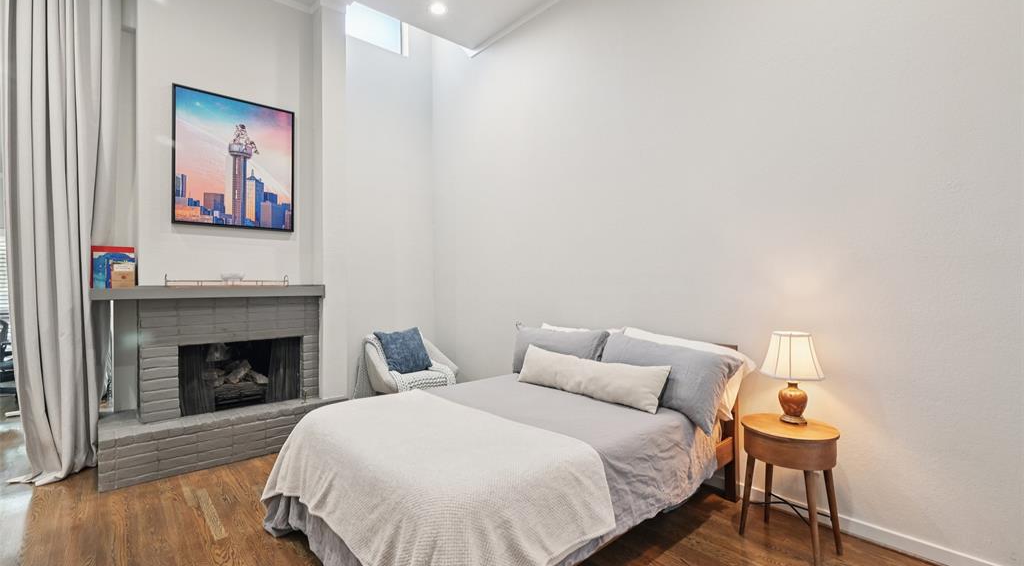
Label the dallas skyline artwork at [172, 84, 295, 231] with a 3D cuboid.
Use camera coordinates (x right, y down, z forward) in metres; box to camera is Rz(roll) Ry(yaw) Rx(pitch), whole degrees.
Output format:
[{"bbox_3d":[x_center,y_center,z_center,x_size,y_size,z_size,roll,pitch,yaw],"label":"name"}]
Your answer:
[{"bbox_3d":[-2.155,-0.939,3.358,0.799,1.006,0.040,0,0,-41],"label":"dallas skyline artwork"}]

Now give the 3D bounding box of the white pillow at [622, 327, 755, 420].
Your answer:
[{"bbox_3d":[0.997,0.535,2.547,0.190,0.470,0.800,28,-18,-38],"label":"white pillow"}]

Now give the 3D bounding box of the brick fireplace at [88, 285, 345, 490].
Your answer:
[{"bbox_3d":[-2.074,0.643,3.218,1.549,1.251,0.457,0,0,-41],"label":"brick fireplace"}]

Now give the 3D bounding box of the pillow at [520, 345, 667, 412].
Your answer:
[{"bbox_3d":[0.488,0.576,2.738,0.140,0.330,1.060,26,-17,-39],"label":"pillow"}]

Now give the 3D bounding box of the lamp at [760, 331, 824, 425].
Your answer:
[{"bbox_3d":[1.410,0.468,2.141,0.272,0.439,0.272,0,0,-41],"label":"lamp"}]

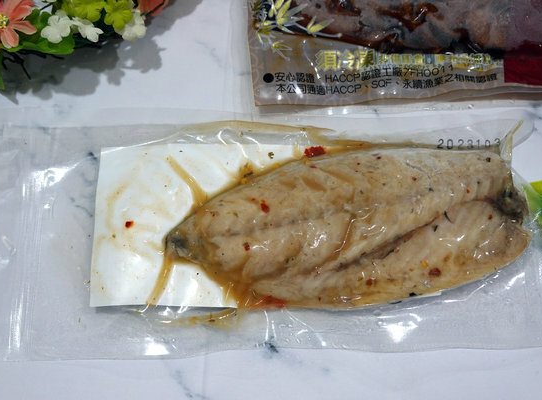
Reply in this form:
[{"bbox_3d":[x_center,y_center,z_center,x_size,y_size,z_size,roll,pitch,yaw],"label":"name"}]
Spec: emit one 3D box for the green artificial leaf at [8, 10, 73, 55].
[{"bbox_3d":[-0.128,-0.093,0.510,0.037,0.012,0.022,-6,82,-1],"label":"green artificial leaf"}]

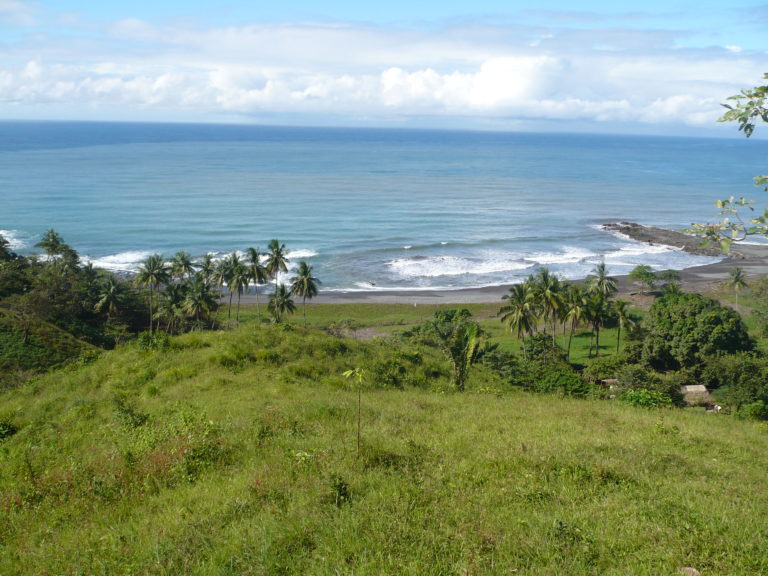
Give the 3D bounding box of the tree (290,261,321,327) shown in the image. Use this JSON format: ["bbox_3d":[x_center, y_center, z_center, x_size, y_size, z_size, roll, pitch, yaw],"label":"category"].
[{"bbox_3d":[-17.809,1.656,176.165,6.870,15.540,6.870,1,12,0],"label":"tree"}]

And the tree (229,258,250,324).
[{"bbox_3d":[-32.977,1.093,176.596,5.280,15.800,5.280,1,12,0],"label":"tree"}]

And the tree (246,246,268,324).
[{"bbox_3d":[-25.320,-0.420,154.850,4.430,15.870,4.210,1,12,0],"label":"tree"}]

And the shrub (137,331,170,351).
[{"bbox_3d":[-12.810,2.900,43.180,1.770,1.140,1.680,1,12,0],"label":"shrub"}]

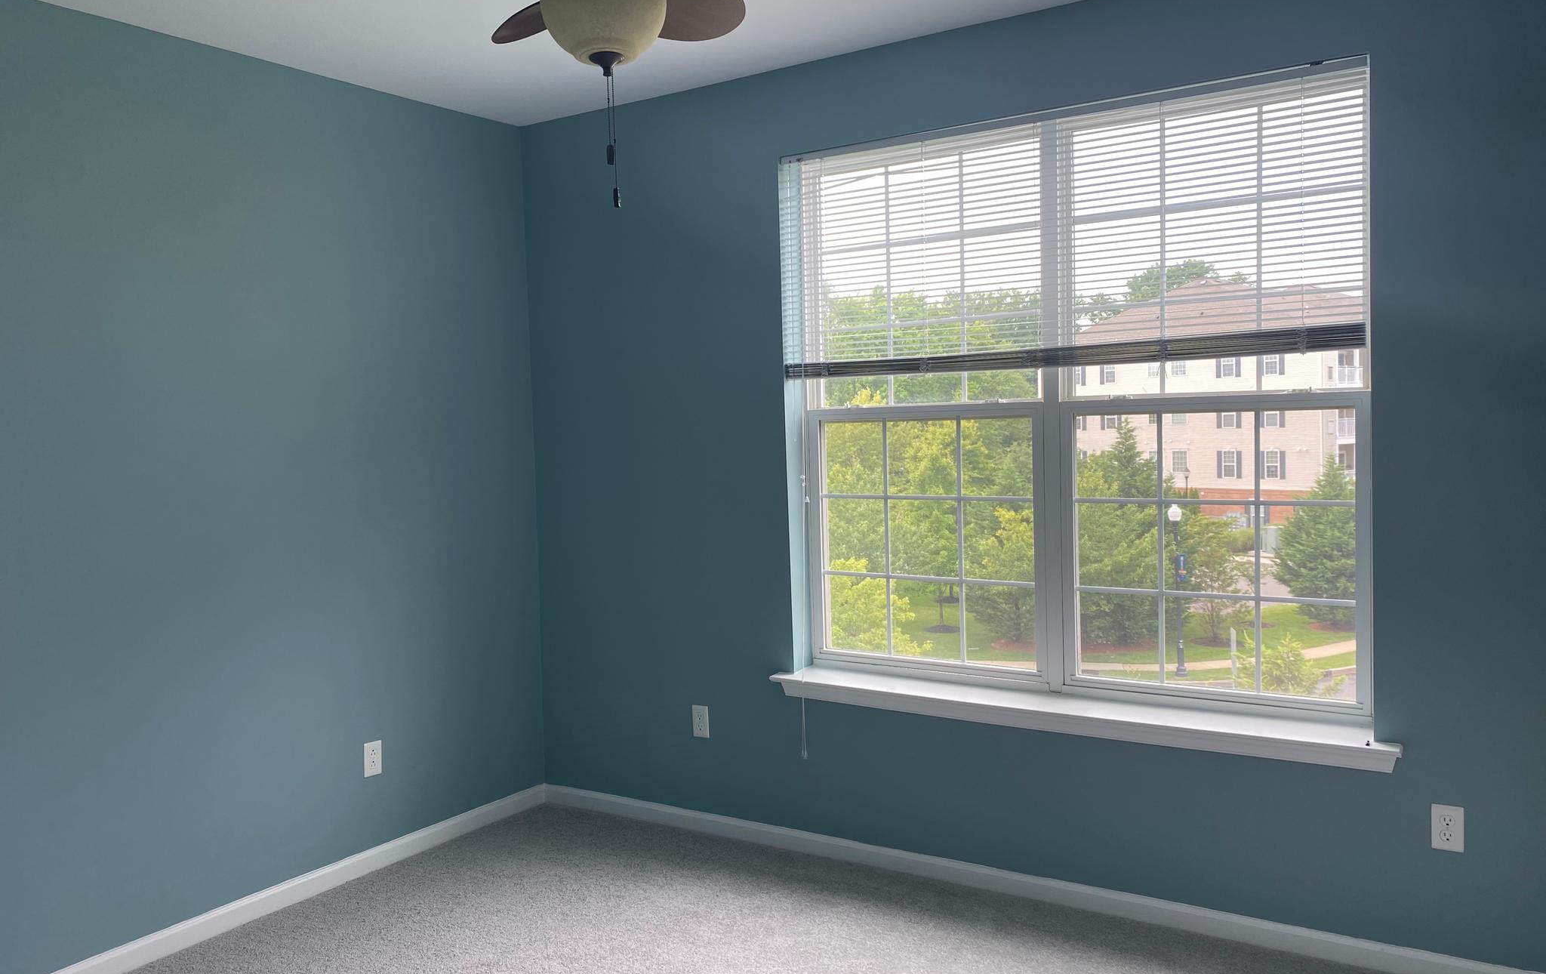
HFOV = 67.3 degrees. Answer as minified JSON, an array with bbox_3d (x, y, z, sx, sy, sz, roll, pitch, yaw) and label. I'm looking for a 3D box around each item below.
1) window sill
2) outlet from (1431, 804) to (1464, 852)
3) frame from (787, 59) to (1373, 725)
[{"bbox_3d":[0.849,0.695,3.587,1.934,0.076,0.175,1,4,33],"label":"window sill"},{"bbox_3d":[1.729,0.876,2.976,0.070,0.115,0.008,1,4,33],"label":"outlet"},{"bbox_3d":[0.843,-0.237,3.572,1.804,1.767,0.130,1,4,33],"label":"frame"}]

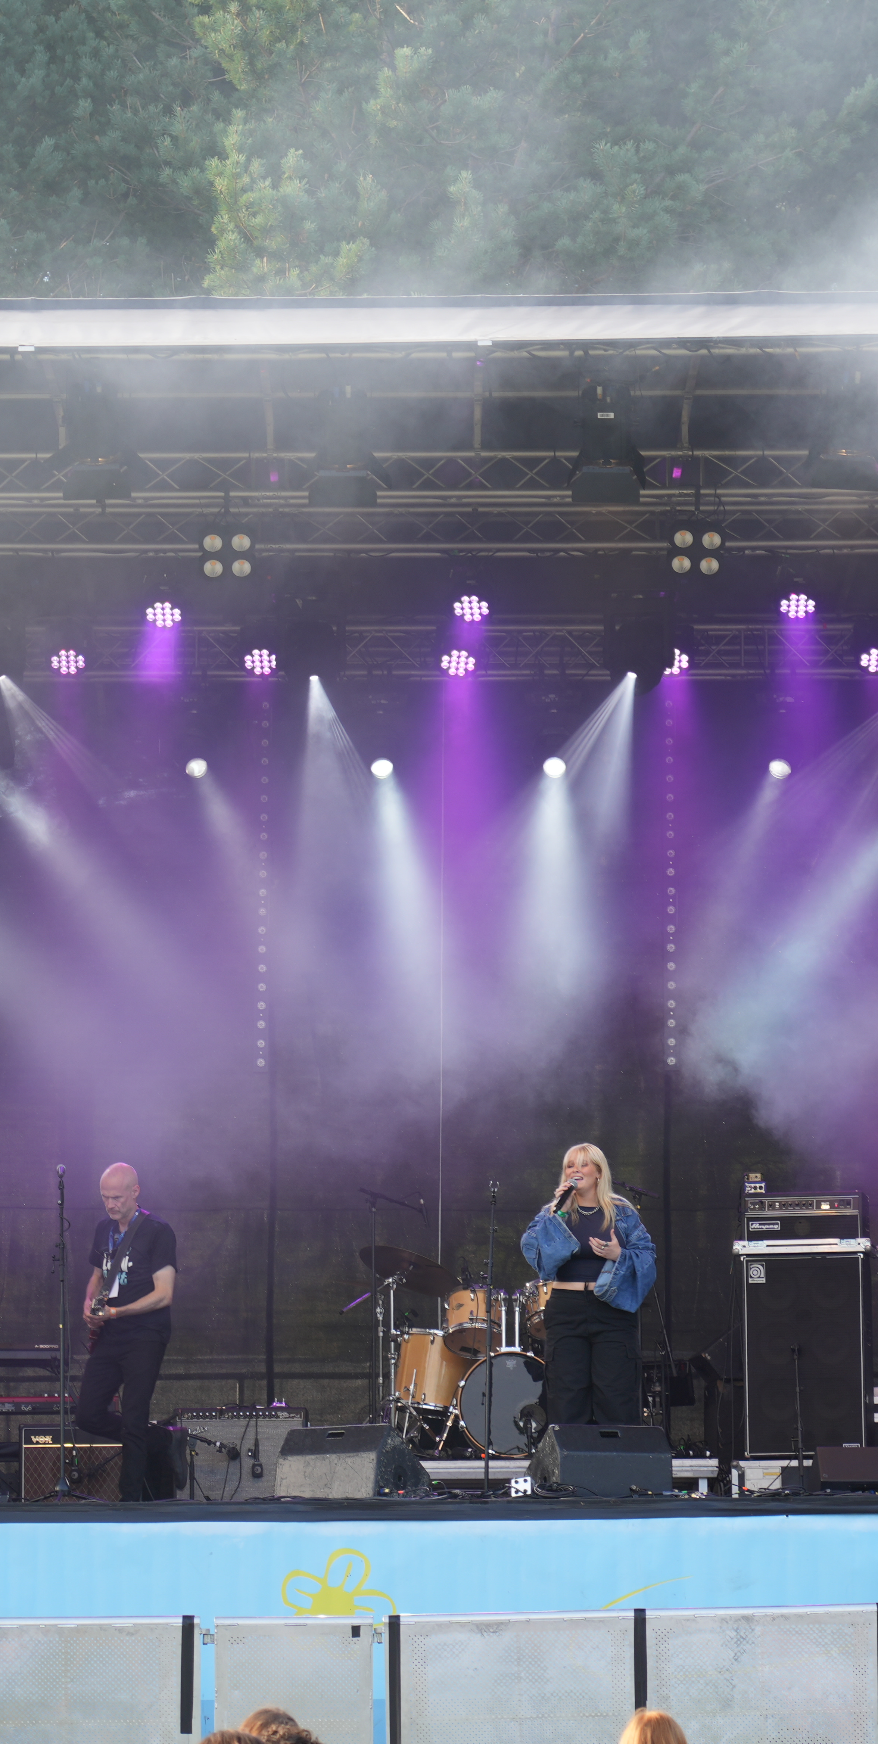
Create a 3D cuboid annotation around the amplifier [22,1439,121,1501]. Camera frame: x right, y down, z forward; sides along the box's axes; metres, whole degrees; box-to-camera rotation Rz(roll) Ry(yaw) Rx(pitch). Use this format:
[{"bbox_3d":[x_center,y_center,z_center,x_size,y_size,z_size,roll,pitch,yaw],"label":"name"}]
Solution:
[{"bbox_3d":[-1.894,3.105,36.421,0.570,0.450,0.260,0,-5,-2],"label":"amplifier"}]

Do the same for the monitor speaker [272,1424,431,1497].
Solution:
[{"bbox_3d":[-0.416,2.839,33.317,0.560,0.360,0.490,-3,-6,30],"label":"monitor speaker"}]

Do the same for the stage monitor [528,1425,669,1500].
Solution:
[{"bbox_3d":[0.760,2.830,33.317,0.560,0.360,0.490,1,-6,-15],"label":"stage monitor"}]

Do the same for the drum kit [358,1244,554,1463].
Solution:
[{"bbox_3d":[0.386,2.620,38.200,1.650,1.200,1.500,0,-6,0],"label":"drum kit"}]

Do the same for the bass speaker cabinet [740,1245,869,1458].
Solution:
[{"bbox_3d":[2.017,2.646,38.250,0.670,1.120,0.410,-1,-5,7],"label":"bass speaker cabinet"}]

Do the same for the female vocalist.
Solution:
[{"bbox_3d":[0.739,2.207,34.300,0.640,1.730,0.450,-1,-6,6],"label":"female vocalist"}]

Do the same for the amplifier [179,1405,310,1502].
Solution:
[{"bbox_3d":[-1.006,2.990,35.600,0.670,0.505,0.270,0,-6,0],"label":"amplifier"}]

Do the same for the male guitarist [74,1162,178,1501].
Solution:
[{"bbox_3d":[-1.568,2.328,35.082,0.530,1.730,0.430,-5,-7,38],"label":"male guitarist"}]

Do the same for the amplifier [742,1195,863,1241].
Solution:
[{"bbox_3d":[1.956,1.862,37.300,0.610,0.285,0.330,-1,-6,6],"label":"amplifier"}]

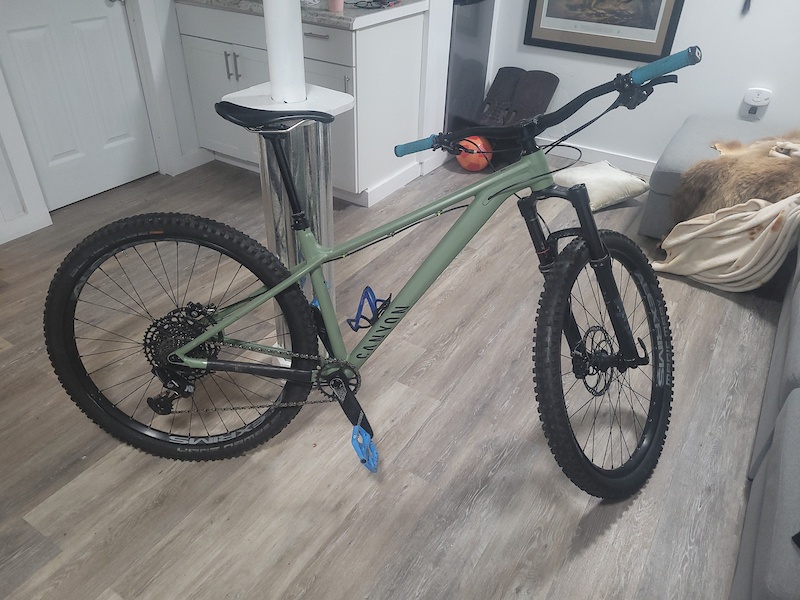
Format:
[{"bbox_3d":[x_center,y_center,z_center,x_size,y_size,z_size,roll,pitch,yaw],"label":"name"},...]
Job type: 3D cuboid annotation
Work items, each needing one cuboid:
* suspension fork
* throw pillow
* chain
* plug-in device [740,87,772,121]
[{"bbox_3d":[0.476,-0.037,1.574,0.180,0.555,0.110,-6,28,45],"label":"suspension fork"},{"bbox_3d":[1.148,-0.674,3.452,0.440,0.130,0.440,-13,36,-21],"label":"throw pillow"},{"bbox_3d":[-0.378,0.218,1.624,0.515,0.215,0.035,2,22,0],"label":"chain"},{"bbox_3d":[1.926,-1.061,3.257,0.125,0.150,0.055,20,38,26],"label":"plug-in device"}]

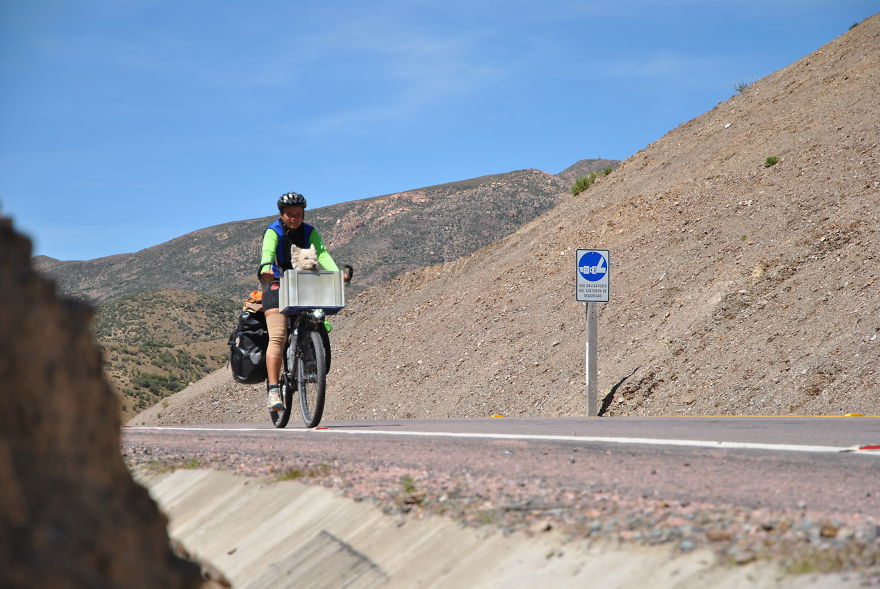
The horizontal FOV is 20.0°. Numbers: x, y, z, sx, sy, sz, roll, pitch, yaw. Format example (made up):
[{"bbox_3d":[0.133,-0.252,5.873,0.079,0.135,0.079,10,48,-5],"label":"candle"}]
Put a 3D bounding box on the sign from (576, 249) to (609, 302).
[{"bbox_3d":[2.607,-0.317,42.500,0.600,0.900,0.040,1,-3,-15],"label":"sign"}]

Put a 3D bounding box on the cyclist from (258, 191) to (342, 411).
[{"bbox_3d":[-0.989,0.046,17.700,0.580,1.560,0.870,1,-3,-15],"label":"cyclist"}]

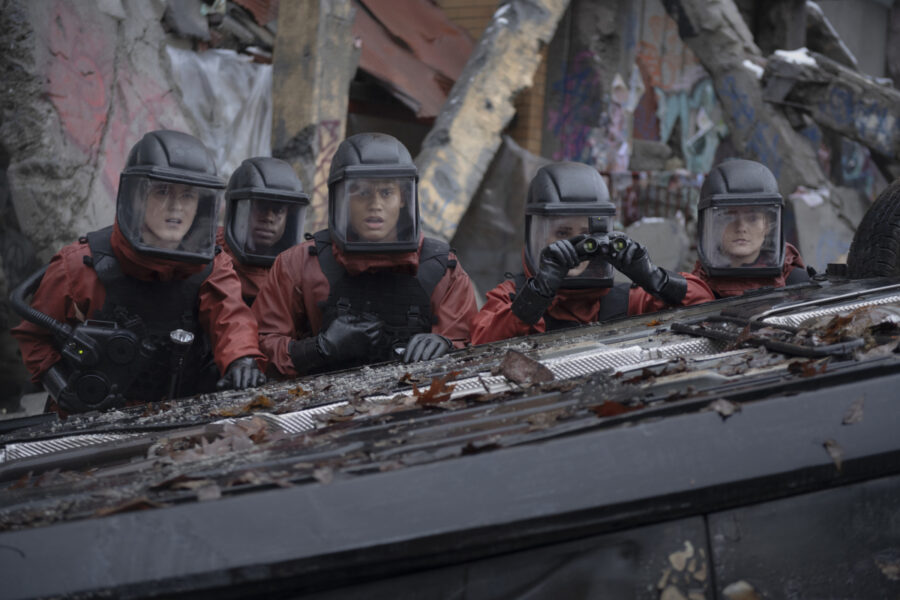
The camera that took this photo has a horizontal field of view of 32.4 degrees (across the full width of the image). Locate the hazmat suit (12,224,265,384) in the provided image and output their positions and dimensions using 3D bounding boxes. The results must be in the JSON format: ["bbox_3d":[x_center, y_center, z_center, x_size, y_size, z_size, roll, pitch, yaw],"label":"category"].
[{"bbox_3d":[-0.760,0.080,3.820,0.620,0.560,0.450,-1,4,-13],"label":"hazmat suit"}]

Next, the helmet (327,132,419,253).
[{"bbox_3d":[-0.211,-0.287,4.130,0.240,0.310,0.290,1,5,-12],"label":"helmet"}]

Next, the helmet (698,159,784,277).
[{"bbox_3d":[0.818,-0.234,4.380,0.240,0.310,0.290,1,3,-3],"label":"helmet"}]

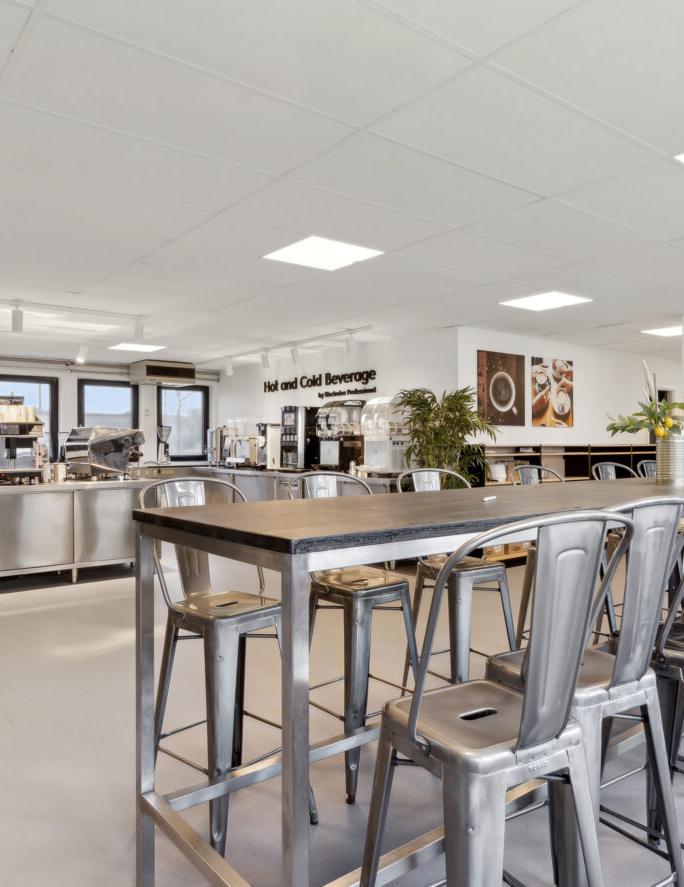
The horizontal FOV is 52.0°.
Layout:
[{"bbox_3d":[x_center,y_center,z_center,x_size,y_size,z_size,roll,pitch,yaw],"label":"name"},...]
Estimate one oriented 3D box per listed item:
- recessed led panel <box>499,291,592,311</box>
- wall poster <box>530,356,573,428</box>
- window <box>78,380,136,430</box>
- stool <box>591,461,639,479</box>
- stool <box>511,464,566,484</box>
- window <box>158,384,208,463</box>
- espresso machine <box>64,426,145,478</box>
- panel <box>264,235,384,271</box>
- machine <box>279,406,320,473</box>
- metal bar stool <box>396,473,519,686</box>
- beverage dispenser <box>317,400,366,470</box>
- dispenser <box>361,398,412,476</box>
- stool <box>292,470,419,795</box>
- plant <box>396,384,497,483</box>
[{"bbox_3d":[1.756,-1.225,6.057,0.580,0.030,0.580,0,0,-38],"label":"recessed led panel"},{"bbox_3d":[2.510,-0.593,8.295,0.810,0.802,0.040,0,0,-39],"label":"wall poster"},{"bbox_3d":[-3.385,-0.311,10.217,0.890,1.180,0.100,0,0,-38],"label":"window"},{"bbox_3d":[1.812,0.702,4.252,0.430,1.160,0.450,0,0,-35],"label":"stool"},{"bbox_3d":[1.181,0.698,3.654,0.440,1.160,0.460,0,0,-39],"label":"stool"},{"bbox_3d":[-2.514,-0.302,11.126,0.880,1.190,0.100,0,0,-38],"label":"window"},{"bbox_3d":[-2.470,0.112,7.341,0.570,0.537,0.760,0,0,-39],"label":"espresso machine"},{"bbox_3d":[-0.118,-1.222,4.513,0.590,0.025,0.590,0,0,-38],"label":"panel"},{"bbox_3d":[-0.413,-0.073,8.866,0.540,0.779,0.470,0,0,-38],"label":"machine"},{"bbox_3d":[0.533,0.700,3.167,0.430,1.160,0.450,0,0,-33],"label":"metal bar stool"},{"bbox_3d":[-0.035,-0.090,8.209,0.500,0.805,0.420,0,0,-39],"label":"beverage dispenser"},{"bbox_3d":[0.430,-0.068,7.541,0.500,0.865,0.430,0,0,-38],"label":"dispenser"},{"bbox_3d":[0.060,0.701,2.791,0.440,1.160,0.460,0,0,-39],"label":"stool"},{"bbox_3d":[0.959,0.380,6.734,0.860,1.830,0.880,0,0,0],"label":"plant"}]

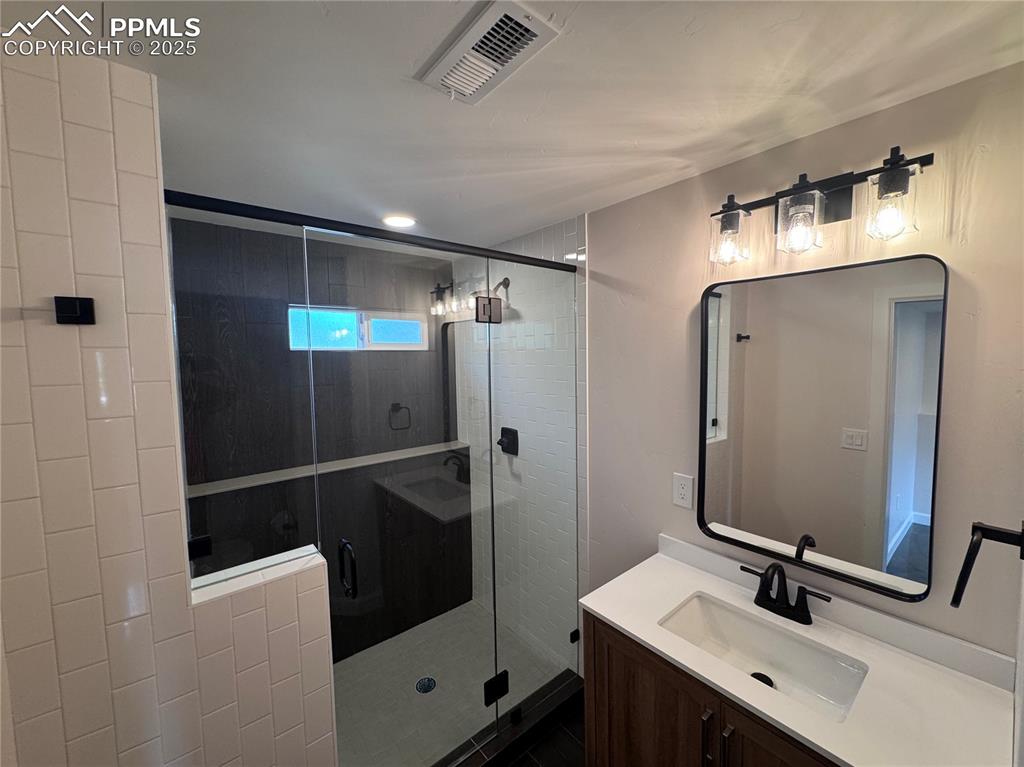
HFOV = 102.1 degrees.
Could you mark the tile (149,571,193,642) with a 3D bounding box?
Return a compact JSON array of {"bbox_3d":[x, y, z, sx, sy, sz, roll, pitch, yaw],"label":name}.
[{"bbox_3d":[-0.815,0.531,0.993,0.074,0.151,0.010,-4,5,-39],"label":"tile"}]

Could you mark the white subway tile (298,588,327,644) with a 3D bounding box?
[{"bbox_3d":[-0.577,0.668,1.196,0.074,0.151,0.010,-4,5,-39],"label":"white subway tile"}]

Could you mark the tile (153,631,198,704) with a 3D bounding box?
[{"bbox_3d":[-0.812,0.687,1.005,0.075,0.152,0.009,-4,5,-39],"label":"tile"}]

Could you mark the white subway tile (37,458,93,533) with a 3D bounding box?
[{"bbox_3d":[-0.942,0.235,0.878,0.075,0.152,0.010,-4,5,-38],"label":"white subway tile"}]

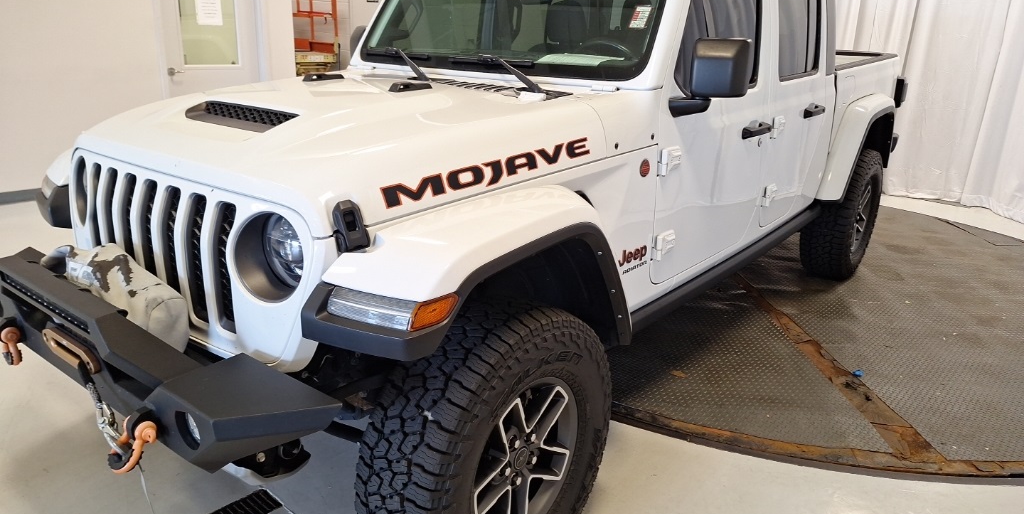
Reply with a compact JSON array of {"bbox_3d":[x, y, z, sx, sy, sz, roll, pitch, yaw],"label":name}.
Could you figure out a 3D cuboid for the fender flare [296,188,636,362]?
[{"bbox_3d":[-0.057,0.104,1.783,0.325,0.540,0.960,15,23,37],"label":"fender flare"}]

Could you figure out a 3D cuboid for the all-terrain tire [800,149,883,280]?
[{"bbox_3d":[2.183,-0.293,4.492,0.286,0.830,0.830,15,23,37],"label":"all-terrain tire"}]

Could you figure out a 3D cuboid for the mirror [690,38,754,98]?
[{"bbox_3d":[0.701,-0.628,2.274,0.175,0.190,0.105,15,23,37],"label":"mirror"}]

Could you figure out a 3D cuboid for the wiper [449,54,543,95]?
[{"bbox_3d":[-0.070,-0.705,2.598,0.610,0.105,0.170,15,23,37],"label":"wiper"}]

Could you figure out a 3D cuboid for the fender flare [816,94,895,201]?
[{"bbox_3d":[2.233,-0.755,4.316,0.165,0.600,1.140,15,23,37],"label":"fender flare"}]

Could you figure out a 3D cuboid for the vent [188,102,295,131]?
[{"bbox_3d":[-0.788,-0.410,1.984,0.470,0.055,0.125,15,23,37],"label":"vent"}]

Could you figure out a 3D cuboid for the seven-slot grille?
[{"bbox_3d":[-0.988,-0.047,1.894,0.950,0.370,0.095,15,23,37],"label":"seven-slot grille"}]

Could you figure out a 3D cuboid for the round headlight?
[{"bbox_3d":[-0.514,-0.017,1.614,0.210,0.210,0.090,15,23,37],"label":"round headlight"}]

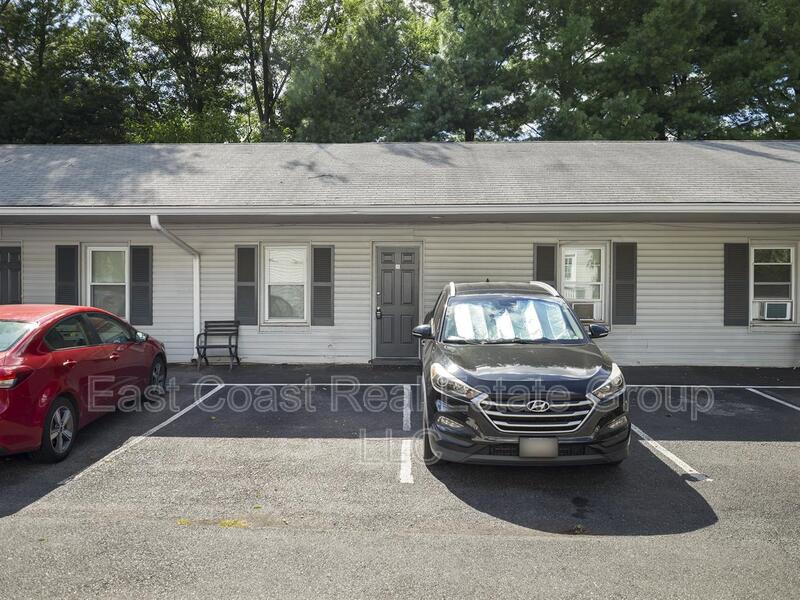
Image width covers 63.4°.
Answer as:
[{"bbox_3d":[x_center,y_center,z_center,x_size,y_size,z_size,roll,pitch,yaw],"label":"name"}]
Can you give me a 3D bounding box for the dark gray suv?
[{"bbox_3d":[1.185,0.665,7.440,1.900,1.650,4.475,0,3,2],"label":"dark gray suv"}]

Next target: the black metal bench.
[{"bbox_3d":[-3.150,0.790,11.250,0.610,0.790,0.610,0,2,0],"label":"black metal bench"}]

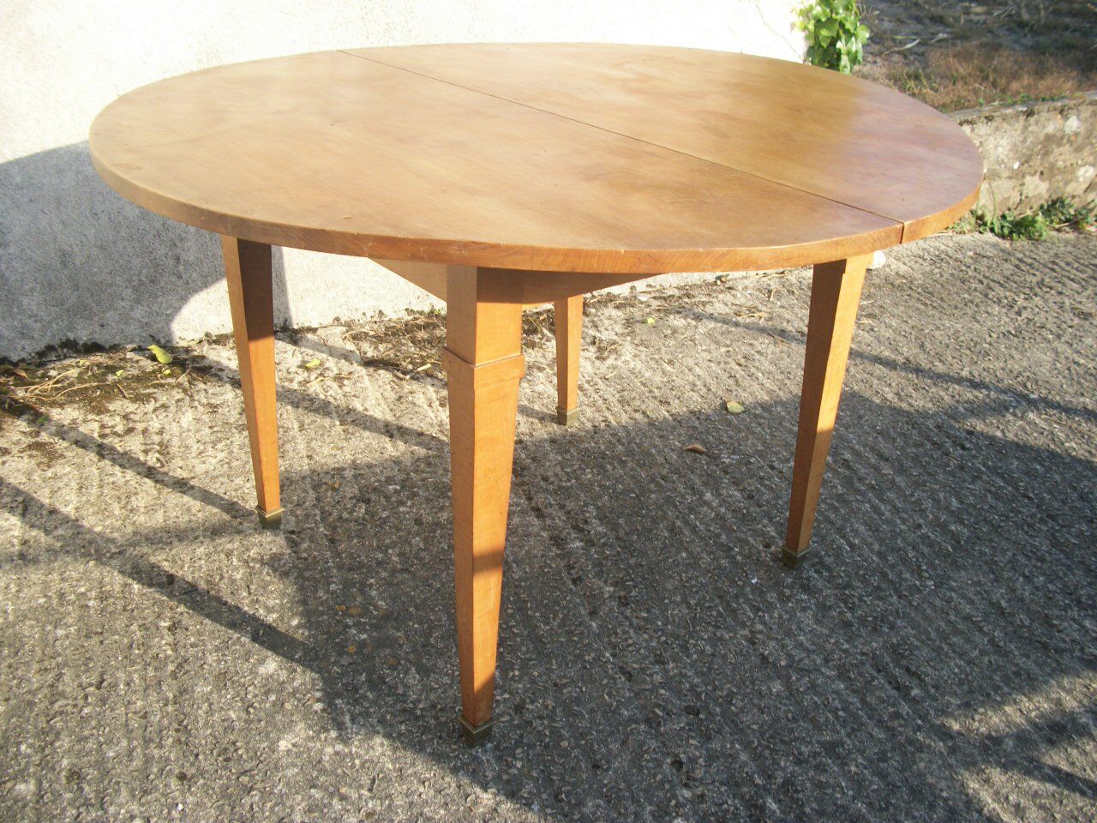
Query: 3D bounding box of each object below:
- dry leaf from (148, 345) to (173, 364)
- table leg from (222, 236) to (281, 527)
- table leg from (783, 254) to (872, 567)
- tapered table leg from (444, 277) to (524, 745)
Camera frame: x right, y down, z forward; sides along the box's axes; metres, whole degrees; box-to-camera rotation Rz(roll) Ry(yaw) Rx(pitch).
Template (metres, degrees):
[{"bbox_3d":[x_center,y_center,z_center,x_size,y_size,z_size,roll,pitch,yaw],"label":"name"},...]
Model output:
[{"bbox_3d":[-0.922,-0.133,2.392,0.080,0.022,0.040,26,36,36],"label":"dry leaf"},{"bbox_3d":[-0.470,-0.116,1.649,0.066,0.727,0.066,-19,35,-35],"label":"table leg"},{"bbox_3d":[0.433,-0.057,1.613,0.066,0.727,0.066,-19,35,-35],"label":"table leg"},{"bbox_3d":[-0.082,0.122,1.234,0.066,0.727,0.066,-19,35,-35],"label":"tapered table leg"}]

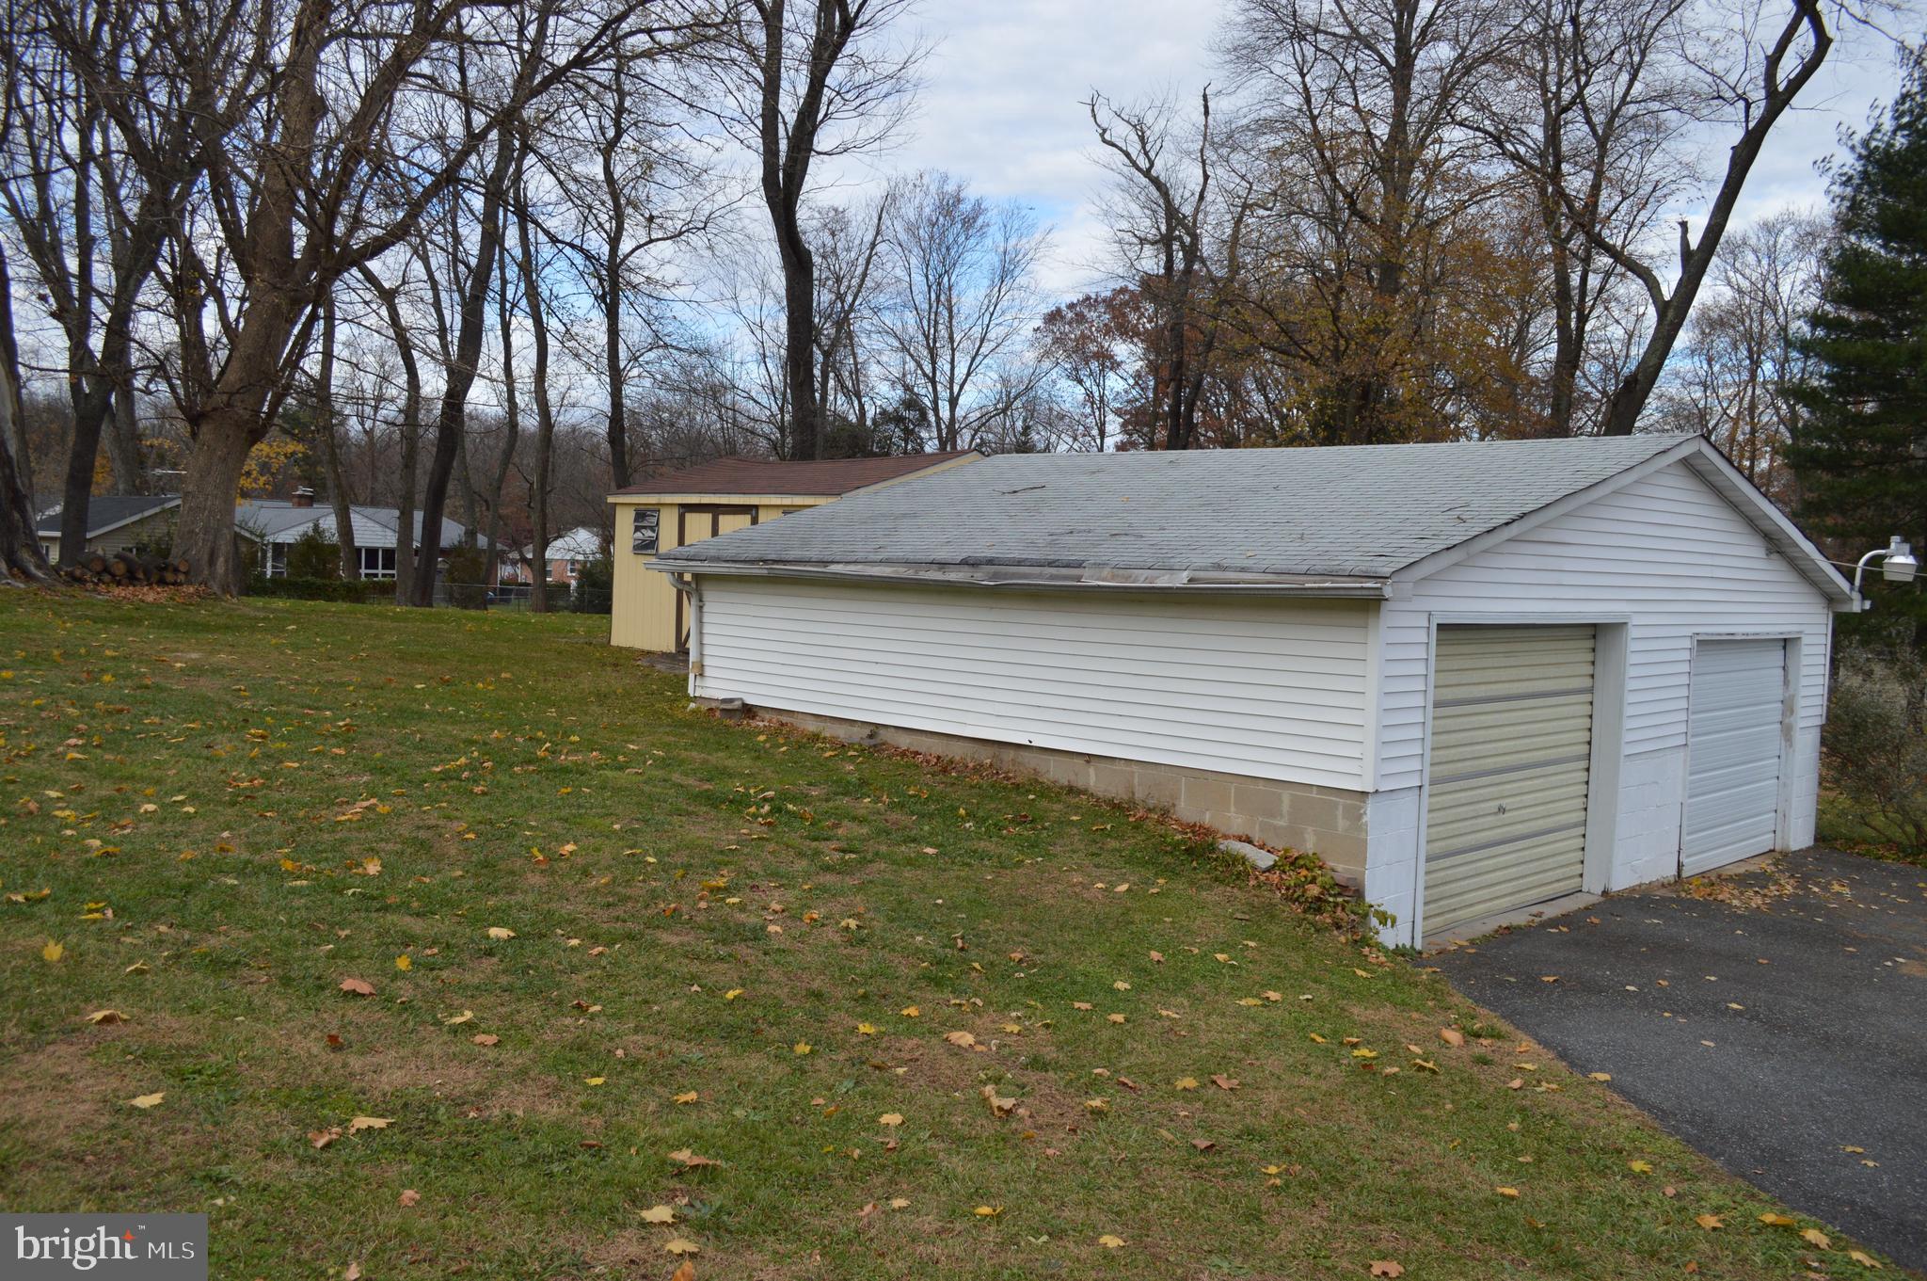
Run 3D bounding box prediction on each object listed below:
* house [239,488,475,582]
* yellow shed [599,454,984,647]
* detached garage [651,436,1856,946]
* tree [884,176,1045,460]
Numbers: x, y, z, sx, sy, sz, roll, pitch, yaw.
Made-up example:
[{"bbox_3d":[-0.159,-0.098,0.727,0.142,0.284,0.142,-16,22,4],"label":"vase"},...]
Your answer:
[{"bbox_3d":[-33.899,-5.728,82.000,14.000,4.900,9.500,0,3,-25],"label":"house"},{"bbox_3d":[-1.660,-1.135,19.050,3.950,2.630,4.850,-1,3,-45],"label":"yellow shed"},{"bbox_3d":[2.906,-0.006,14.201,8.740,3.680,7.950,-1,3,-43],"label":"detached garage"},{"bbox_3d":[-0.100,-7.665,45.000,5.600,14.000,5.600,1,2,0],"label":"tree"}]

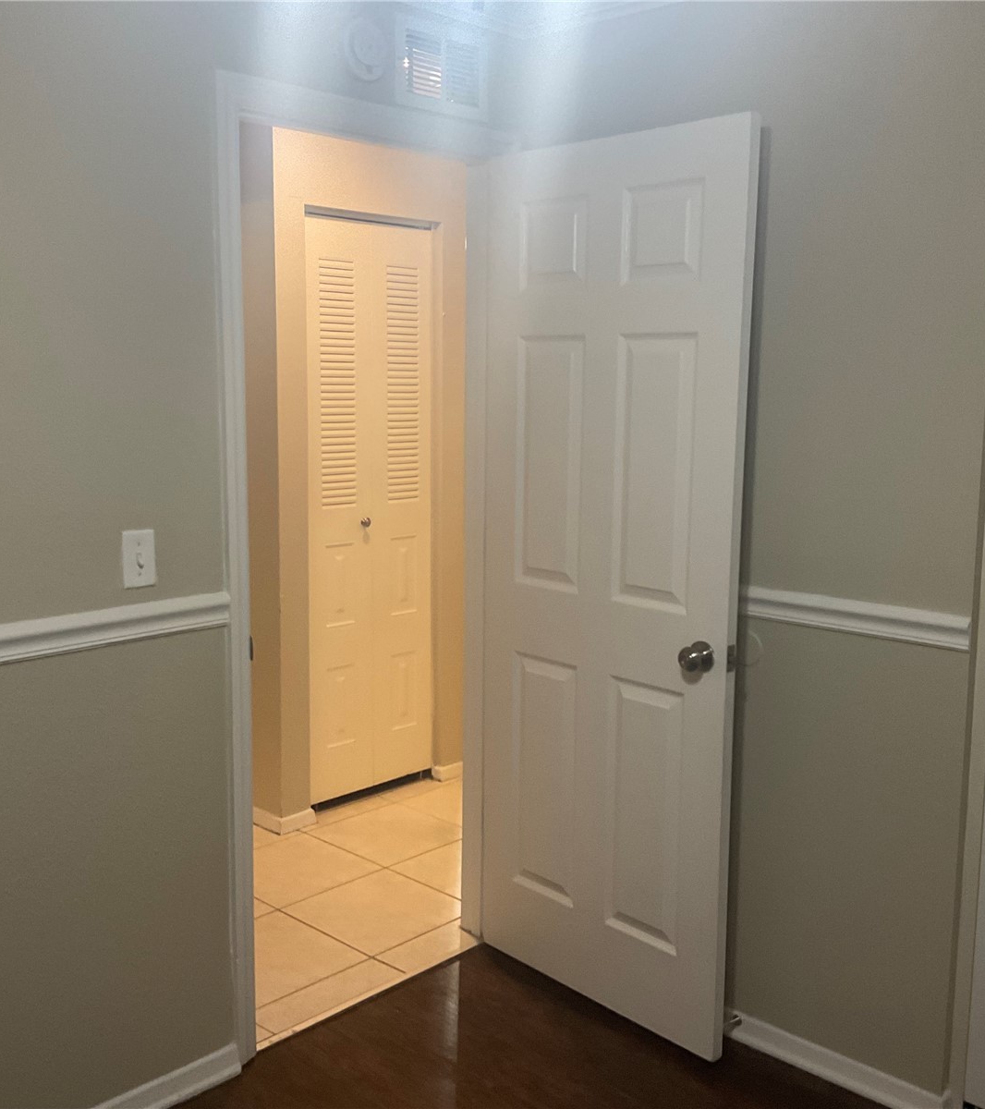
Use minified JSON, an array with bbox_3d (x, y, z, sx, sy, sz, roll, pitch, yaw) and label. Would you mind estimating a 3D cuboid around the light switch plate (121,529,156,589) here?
[{"bbox_3d":[-0.698,0.010,2.453,0.015,0.114,0.070,9,12,43],"label":"light switch plate"}]

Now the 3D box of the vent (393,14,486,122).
[{"bbox_3d":[-0.117,-1.131,2.891,0.020,0.200,0.297,9,12,43],"label":"vent"}]

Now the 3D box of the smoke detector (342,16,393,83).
[{"bbox_3d":[-0.270,-1.108,2.712,0.042,0.136,0.136,9,12,43],"label":"smoke detector"}]

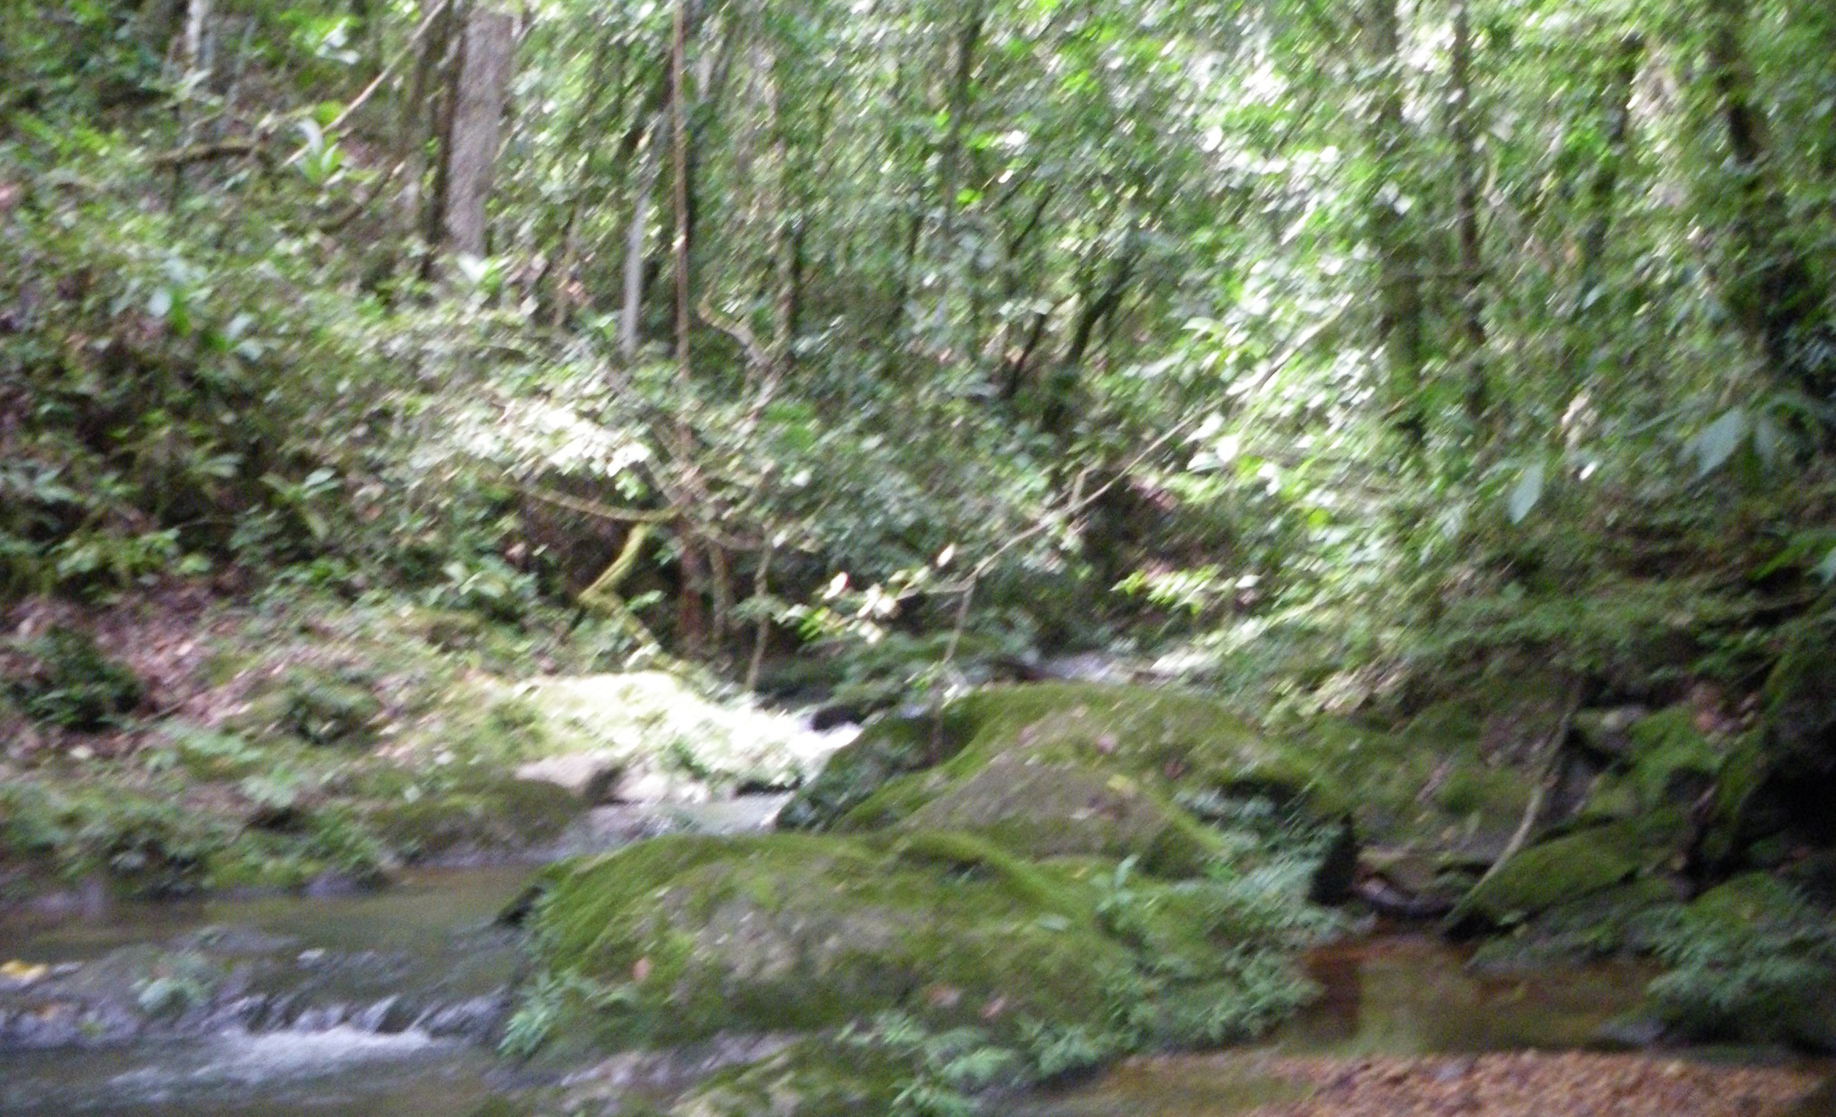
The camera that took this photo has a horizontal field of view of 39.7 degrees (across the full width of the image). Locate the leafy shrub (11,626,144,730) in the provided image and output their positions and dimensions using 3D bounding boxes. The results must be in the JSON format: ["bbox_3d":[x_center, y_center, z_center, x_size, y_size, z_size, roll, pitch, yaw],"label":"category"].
[{"bbox_3d":[-3.700,0.550,11.200,0.580,0.450,0.520,0,0,0],"label":"leafy shrub"}]

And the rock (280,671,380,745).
[{"bbox_3d":[-2.700,0.720,11.700,0.450,0.320,0.400,0,0,0],"label":"rock"}]

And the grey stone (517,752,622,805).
[{"bbox_3d":[-1.570,1.020,11.400,0.470,0.220,0.380,0,0,0],"label":"grey stone"}]

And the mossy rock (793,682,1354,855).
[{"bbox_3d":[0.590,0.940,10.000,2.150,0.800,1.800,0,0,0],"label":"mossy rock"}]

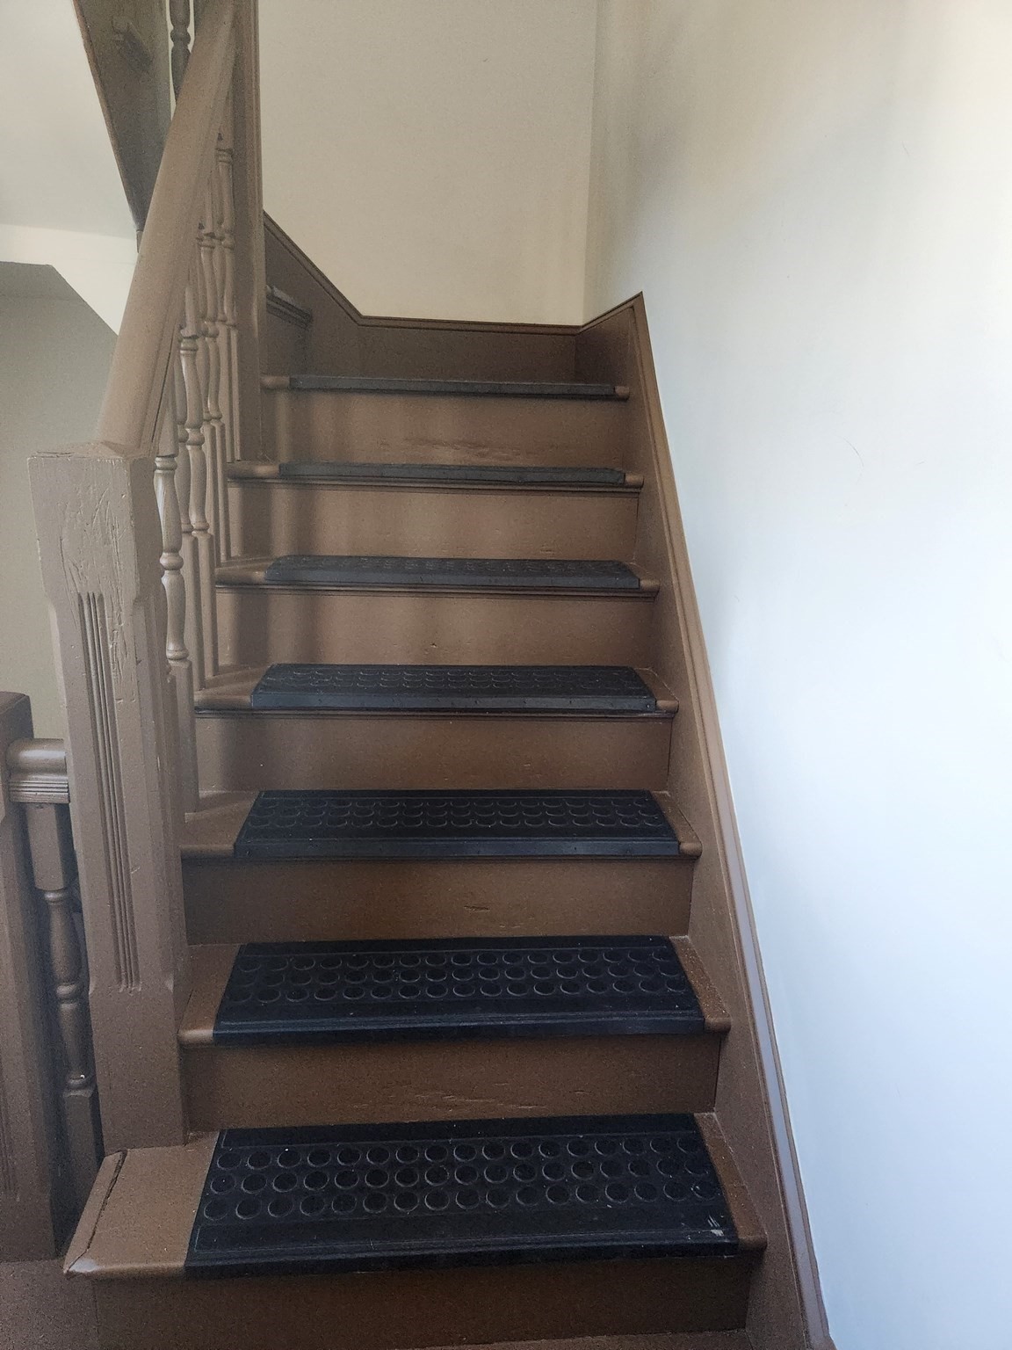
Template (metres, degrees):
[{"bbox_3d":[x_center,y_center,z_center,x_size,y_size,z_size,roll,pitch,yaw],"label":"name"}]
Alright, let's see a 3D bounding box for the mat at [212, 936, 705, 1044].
[{"bbox_3d":[-0.072,0.514,1.486,0.755,0.027,0.238,0,15,-4],"label":"mat"}]

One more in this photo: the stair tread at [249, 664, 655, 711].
[{"bbox_3d":[-0.097,0.022,1.784,0.755,0.027,0.238,0,15,-4],"label":"stair tread"}]

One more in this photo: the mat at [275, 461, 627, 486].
[{"bbox_3d":[-0.121,-0.471,2.080,0.755,0.027,0.238,0,15,-4],"label":"mat"}]

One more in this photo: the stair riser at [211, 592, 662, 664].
[{"bbox_3d":[-0.161,-0.105,1.872,0.948,0.174,0.020,0,15,-4],"label":"stair riser"}]

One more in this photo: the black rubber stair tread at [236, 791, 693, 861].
[{"bbox_3d":[-0.085,0.267,1.636,0.755,0.027,0.238,0,15,-4],"label":"black rubber stair tread"}]

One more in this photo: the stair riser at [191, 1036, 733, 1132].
[{"bbox_3d":[-0.091,0.632,1.432,0.867,0.173,0.020,0,15,-4],"label":"stair riser"}]

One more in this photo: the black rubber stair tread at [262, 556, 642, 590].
[{"bbox_3d":[-0.109,-0.223,1.929,0.755,0.027,0.238,0,15,-4],"label":"black rubber stair tread"}]

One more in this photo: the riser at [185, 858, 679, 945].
[{"bbox_3d":[-0.123,0.385,1.581,0.911,0.174,0.020,0,15,-4],"label":"riser"}]

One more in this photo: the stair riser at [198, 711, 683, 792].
[{"bbox_3d":[-0.152,0.139,1.727,0.950,0.172,0.020,0,15,-4],"label":"stair riser"}]

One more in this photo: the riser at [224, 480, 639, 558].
[{"bbox_3d":[-0.176,-0.353,2.023,0.959,0.175,0.020,0,15,-4],"label":"riser"}]

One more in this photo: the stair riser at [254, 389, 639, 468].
[{"bbox_3d":[-0.141,-0.596,2.171,0.882,0.170,0.020,0,15,-4],"label":"stair riser"}]

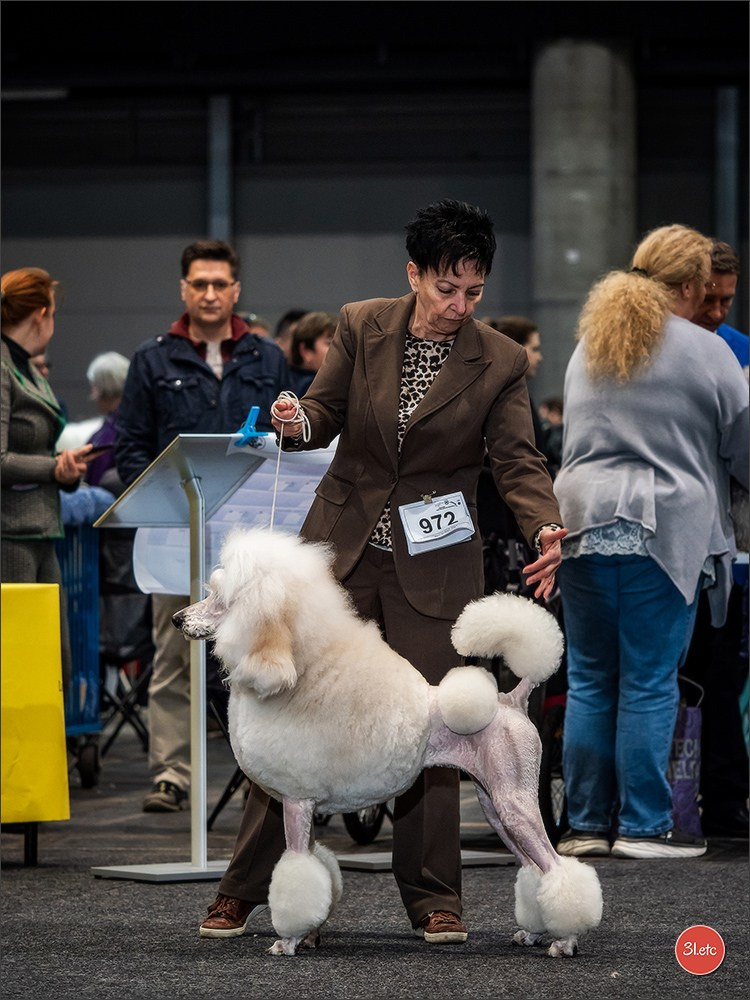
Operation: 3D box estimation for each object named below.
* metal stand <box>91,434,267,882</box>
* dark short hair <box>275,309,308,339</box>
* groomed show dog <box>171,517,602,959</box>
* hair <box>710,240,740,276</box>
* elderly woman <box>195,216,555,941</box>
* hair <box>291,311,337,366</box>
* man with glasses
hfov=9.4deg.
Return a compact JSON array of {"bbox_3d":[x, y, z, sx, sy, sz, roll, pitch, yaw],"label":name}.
[{"bbox_3d":[-0.459,0.392,11.450,0.420,1.110,0.390,0,0,-35],"label":"metal stand"},{"bbox_3d":[-0.297,-0.661,17.500,0.170,0.160,0.200,0,0,-33],"label":"dark short hair"},{"bbox_3d":[0.026,0.497,9.500,0.900,0.880,0.350,0,0,0],"label":"groomed show dog"},{"bbox_3d":[0.948,-0.663,12.900,0.180,0.160,0.210,0,0,30],"label":"hair"},{"bbox_3d":[0.014,0.153,9.750,0.780,1.590,0.500,0,0,-3],"label":"elderly woman"},{"bbox_3d":[-0.205,-0.566,16.000,0.210,0.190,0.180,0,0,37],"label":"hair"},{"bbox_3d":[-0.532,0.079,14.150,0.540,1.780,0.360,0,0,-2],"label":"man with glasses"}]

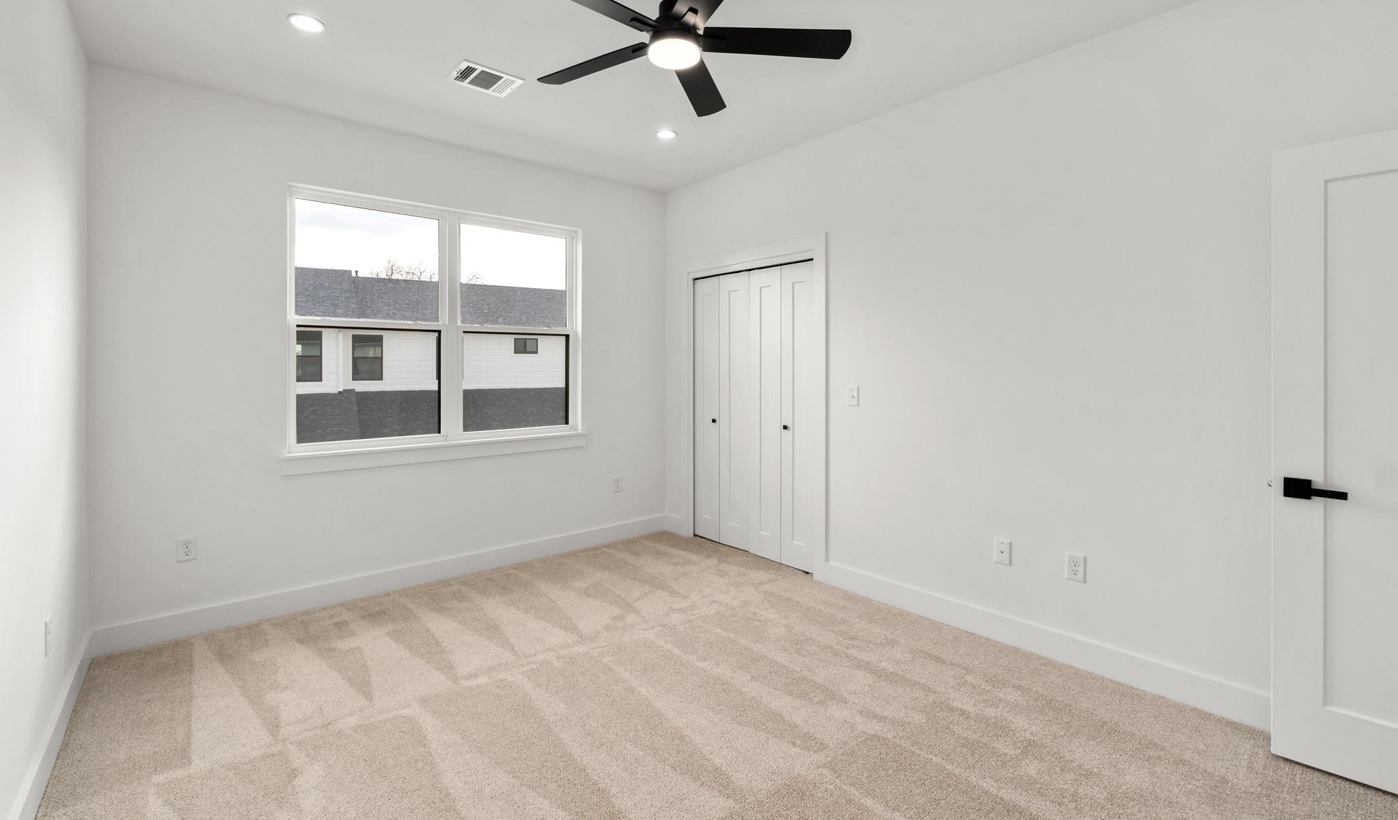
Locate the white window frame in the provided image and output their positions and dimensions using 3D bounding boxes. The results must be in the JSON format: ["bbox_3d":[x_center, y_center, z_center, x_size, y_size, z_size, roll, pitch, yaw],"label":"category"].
[{"bbox_3d":[-1.544,-0.484,3.713,1.810,1.570,0.100,-2,3,-41],"label":"white window frame"}]

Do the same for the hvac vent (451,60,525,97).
[{"bbox_3d":[-1.039,-1.593,2.830,0.290,0.020,0.250,-4,5,-41],"label":"hvac vent"}]

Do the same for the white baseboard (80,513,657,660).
[{"bbox_3d":[-1.504,0.990,3.704,3.270,0.135,0.020,-4,5,-41],"label":"white baseboard"}]

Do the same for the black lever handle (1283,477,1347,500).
[{"bbox_3d":[1.981,0.260,1.874,0.062,0.064,0.145,-3,4,-41],"label":"black lever handle"}]

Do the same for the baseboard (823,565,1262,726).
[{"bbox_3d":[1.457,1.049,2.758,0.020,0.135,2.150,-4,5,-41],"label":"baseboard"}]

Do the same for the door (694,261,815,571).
[{"bbox_3d":[0.356,0.010,4.107,0.045,1.980,1.160,-2,3,-41],"label":"door"}]

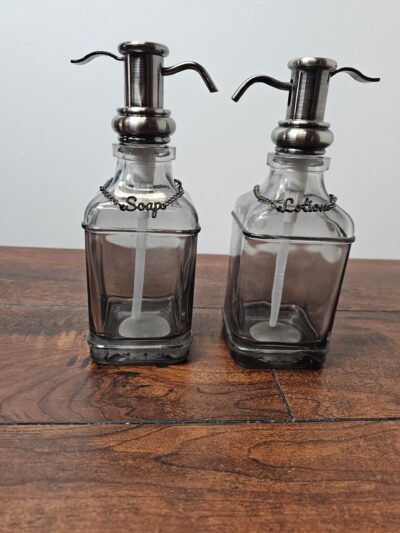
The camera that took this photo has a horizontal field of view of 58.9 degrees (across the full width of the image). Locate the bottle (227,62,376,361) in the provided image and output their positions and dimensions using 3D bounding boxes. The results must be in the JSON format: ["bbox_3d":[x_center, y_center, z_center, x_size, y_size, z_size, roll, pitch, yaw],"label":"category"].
[{"bbox_3d":[0.065,-0.034,0.266,0.095,0.211,0.079,3,23,-2],"label":"bottle"}]

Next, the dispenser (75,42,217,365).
[{"bbox_3d":[-0.041,-0.038,0.258,0.095,0.211,0.079,3,23,-3],"label":"dispenser"}]

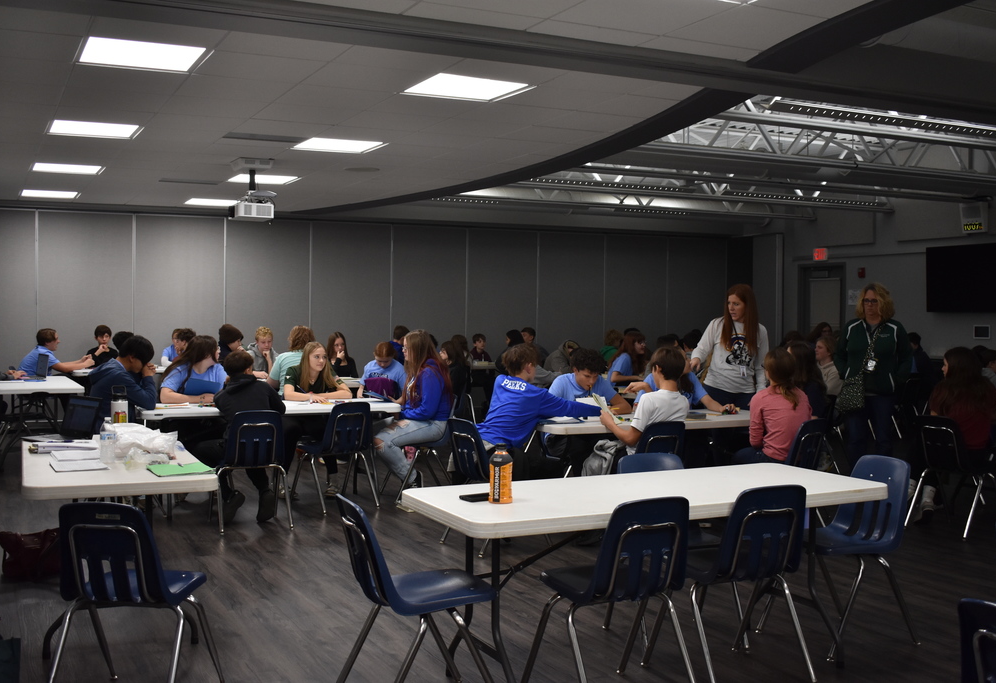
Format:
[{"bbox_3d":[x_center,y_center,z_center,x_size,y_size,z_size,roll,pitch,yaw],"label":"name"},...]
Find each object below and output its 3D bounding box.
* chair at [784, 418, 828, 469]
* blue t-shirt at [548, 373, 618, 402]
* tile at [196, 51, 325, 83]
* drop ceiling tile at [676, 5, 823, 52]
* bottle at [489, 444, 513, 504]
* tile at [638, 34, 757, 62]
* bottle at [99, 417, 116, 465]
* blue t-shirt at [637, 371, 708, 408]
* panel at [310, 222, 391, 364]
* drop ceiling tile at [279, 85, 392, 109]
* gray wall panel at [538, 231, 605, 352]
[{"bbox_3d":[1.748,0.857,6.576,0.540,0.770,0.470,2,2,44],"label":"chair"},{"bbox_3d":[0.650,0.456,7.485,0.520,0.500,0.360,-1,2,-26],"label":"blue t-shirt"},{"bbox_3d":[-1.256,-1.455,5.564,0.610,0.020,0.610,-1,2,-27],"label":"tile"},{"bbox_3d":[1.181,-1.451,4.822,0.605,0.020,0.605,-1,2,-26],"label":"drop ceiling tile"},{"bbox_3d":[0.011,0.498,3.970,0.089,0.220,0.089,0,2,0],"label":"bottle"},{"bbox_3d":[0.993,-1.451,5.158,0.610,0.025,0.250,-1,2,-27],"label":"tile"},{"bbox_3d":[-1.752,0.445,4.721,0.065,0.200,0.065,-1,2,-27],"label":"bottle"},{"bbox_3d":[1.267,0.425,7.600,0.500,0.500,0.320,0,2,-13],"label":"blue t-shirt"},{"bbox_3d":[-1.960,-0.291,13.970,1.110,2.544,0.080,0,2,-25],"label":"panel"},{"bbox_3d":[-0.999,-1.500,6.472,0.605,0.020,0.605,-1,2,-26],"label":"drop ceiling tile"},{"bbox_3d":[1.053,-0.315,15.381,1.110,2.544,0.080,0,2,-25],"label":"gray wall panel"}]

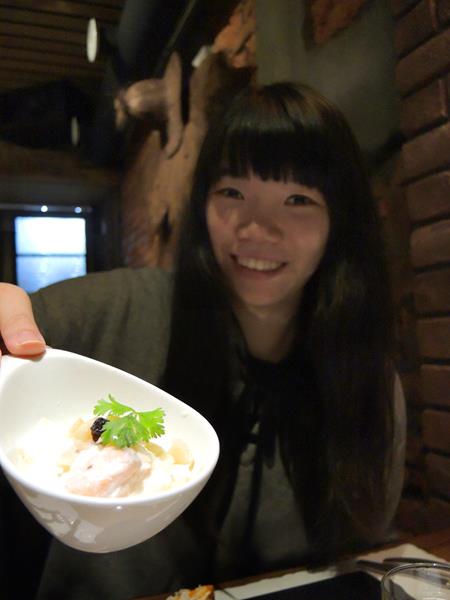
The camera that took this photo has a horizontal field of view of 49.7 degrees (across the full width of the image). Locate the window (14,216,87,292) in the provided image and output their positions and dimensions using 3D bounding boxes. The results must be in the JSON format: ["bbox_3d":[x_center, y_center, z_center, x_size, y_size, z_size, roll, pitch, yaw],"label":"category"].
[{"bbox_3d":[-1.788,-0.417,5.000,0.720,0.880,0.080,-1,-4,-21],"label":"window"}]

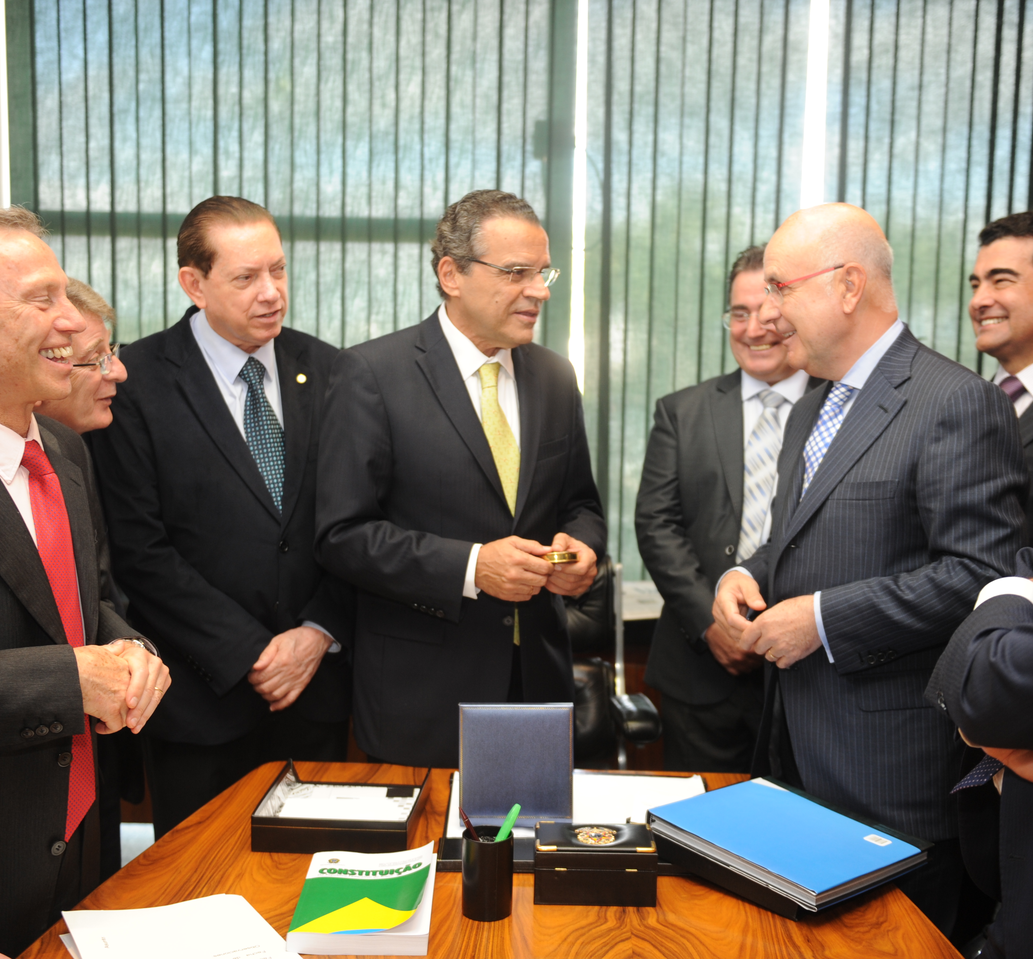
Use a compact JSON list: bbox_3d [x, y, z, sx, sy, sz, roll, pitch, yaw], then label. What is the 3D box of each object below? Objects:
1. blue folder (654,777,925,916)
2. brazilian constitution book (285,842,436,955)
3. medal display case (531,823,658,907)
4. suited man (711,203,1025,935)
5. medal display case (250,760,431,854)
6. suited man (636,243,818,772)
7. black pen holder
[{"bbox_3d":[0.362,0.481,1.828,0.220,0.025,0.302,-6,12,-37],"label":"blue folder"},{"bbox_3d":[-0.183,0.515,1.673,0.162,0.031,0.236,1,7,-1],"label":"brazilian constitution book"},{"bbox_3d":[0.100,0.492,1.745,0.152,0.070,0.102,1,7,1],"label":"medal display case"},{"bbox_3d":[0.501,0.450,2.043,0.410,1.699,0.520,-3,8,-30],"label":"suited man"},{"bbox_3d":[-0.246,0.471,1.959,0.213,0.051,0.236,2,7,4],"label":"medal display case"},{"bbox_3d":[0.447,0.410,2.512,0.530,1.670,0.360,3,7,17],"label":"suited man"},{"bbox_3d":[-0.035,0.484,1.671,0.062,0.098,0.062,1,7,0],"label":"black pen holder"}]

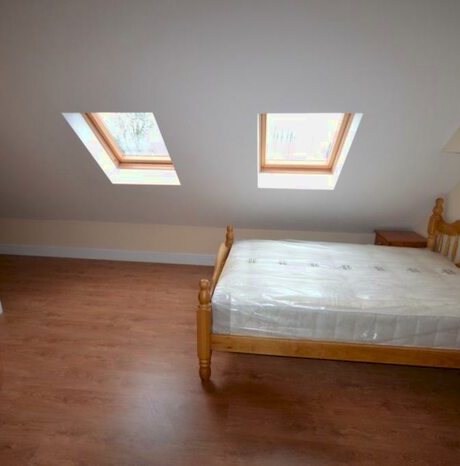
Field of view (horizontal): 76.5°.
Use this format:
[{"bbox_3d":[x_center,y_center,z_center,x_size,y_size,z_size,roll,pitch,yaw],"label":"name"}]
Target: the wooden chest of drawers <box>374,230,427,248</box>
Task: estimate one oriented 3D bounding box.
[{"bbox_3d":[1.885,0.325,3.280,0.415,0.595,0.430,2,16,9],"label":"wooden chest of drawers"}]

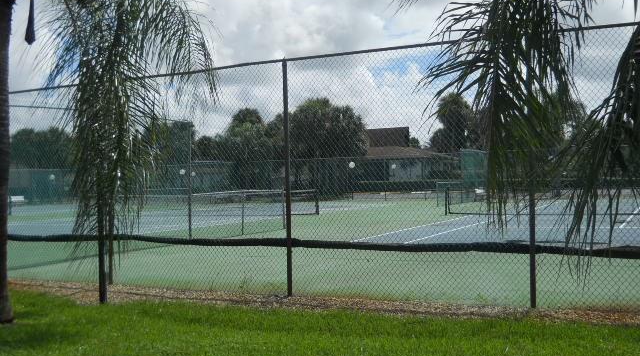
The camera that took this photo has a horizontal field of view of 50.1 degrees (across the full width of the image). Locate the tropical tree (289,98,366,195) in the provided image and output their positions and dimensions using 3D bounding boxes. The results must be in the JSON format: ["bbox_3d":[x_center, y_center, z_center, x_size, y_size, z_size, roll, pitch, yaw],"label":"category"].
[{"bbox_3d":[0.677,-2.510,54.500,6.100,8.000,6.000,-1,-1,0],"label":"tropical tree"}]

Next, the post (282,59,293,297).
[{"bbox_3d":[-0.412,0.000,8.670,0.060,3.020,0.060,-2,-1,27],"label":"post"}]

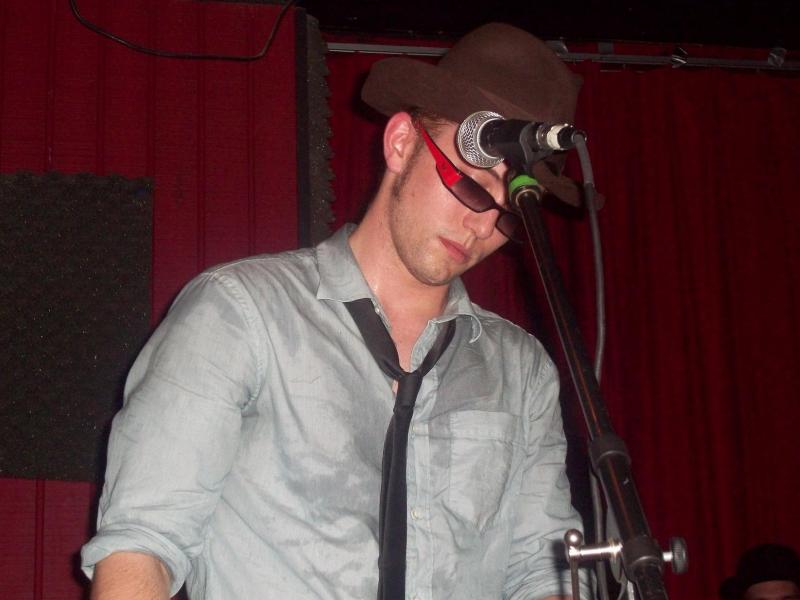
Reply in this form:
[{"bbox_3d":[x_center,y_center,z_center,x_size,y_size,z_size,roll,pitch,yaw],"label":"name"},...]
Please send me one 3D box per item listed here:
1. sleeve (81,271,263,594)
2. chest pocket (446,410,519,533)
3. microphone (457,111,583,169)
[{"bbox_3d":[-0.233,0.138,1.850,0.140,0.325,0.145,24,-24,-25],"label":"sleeve"},{"bbox_3d":[0.087,0.180,1.890,0.100,0.130,0.025,7,-5,-40],"label":"chest pocket"},{"bbox_3d":[0.100,-0.140,1.525,0.051,0.051,0.180,4,2,-21],"label":"microphone"}]

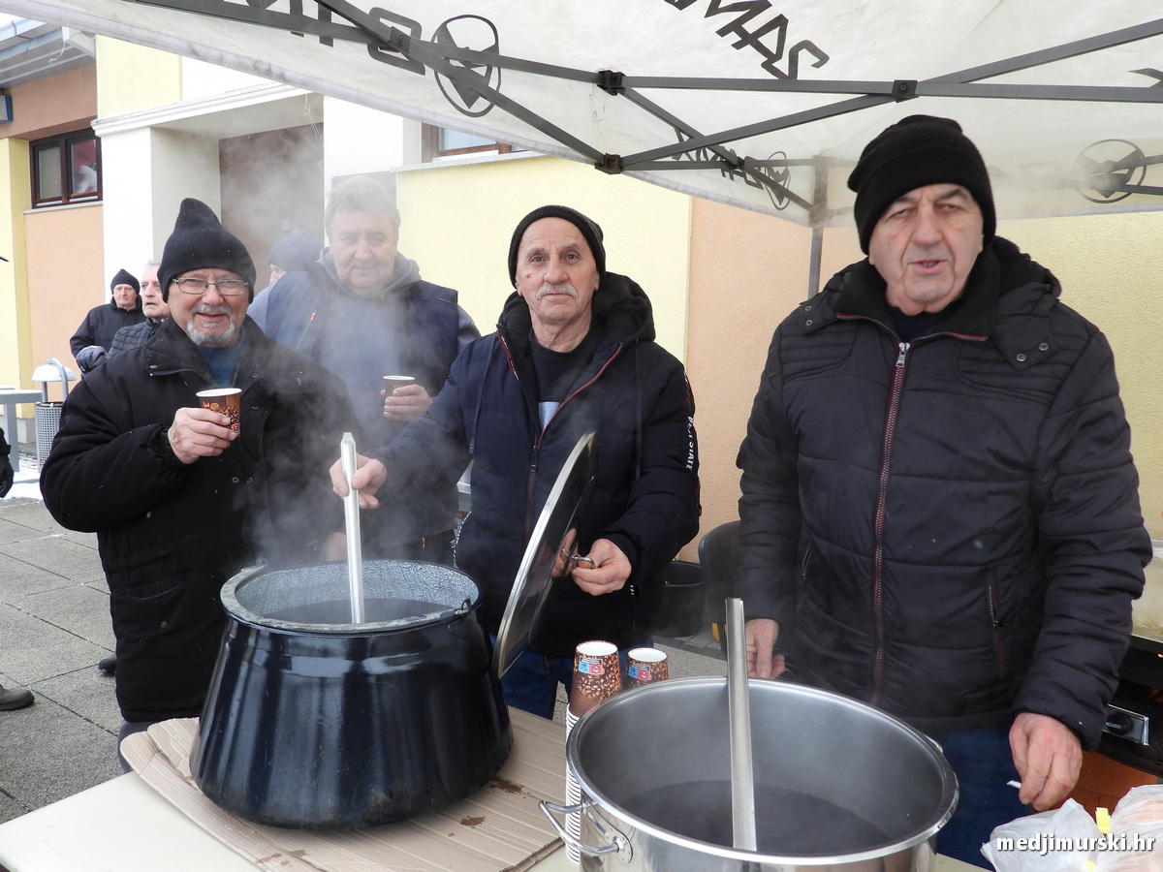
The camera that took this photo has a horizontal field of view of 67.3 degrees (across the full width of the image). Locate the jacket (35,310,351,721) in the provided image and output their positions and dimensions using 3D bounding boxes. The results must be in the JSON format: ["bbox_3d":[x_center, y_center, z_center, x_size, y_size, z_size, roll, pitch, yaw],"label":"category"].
[{"bbox_3d":[-0.739,0.159,1.740,0.630,0.775,0.450,-2,7,-30],"label":"jacket"}]

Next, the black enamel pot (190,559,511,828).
[{"bbox_3d":[-0.344,0.375,1.336,0.475,0.288,0.475,1,6,0],"label":"black enamel pot"}]

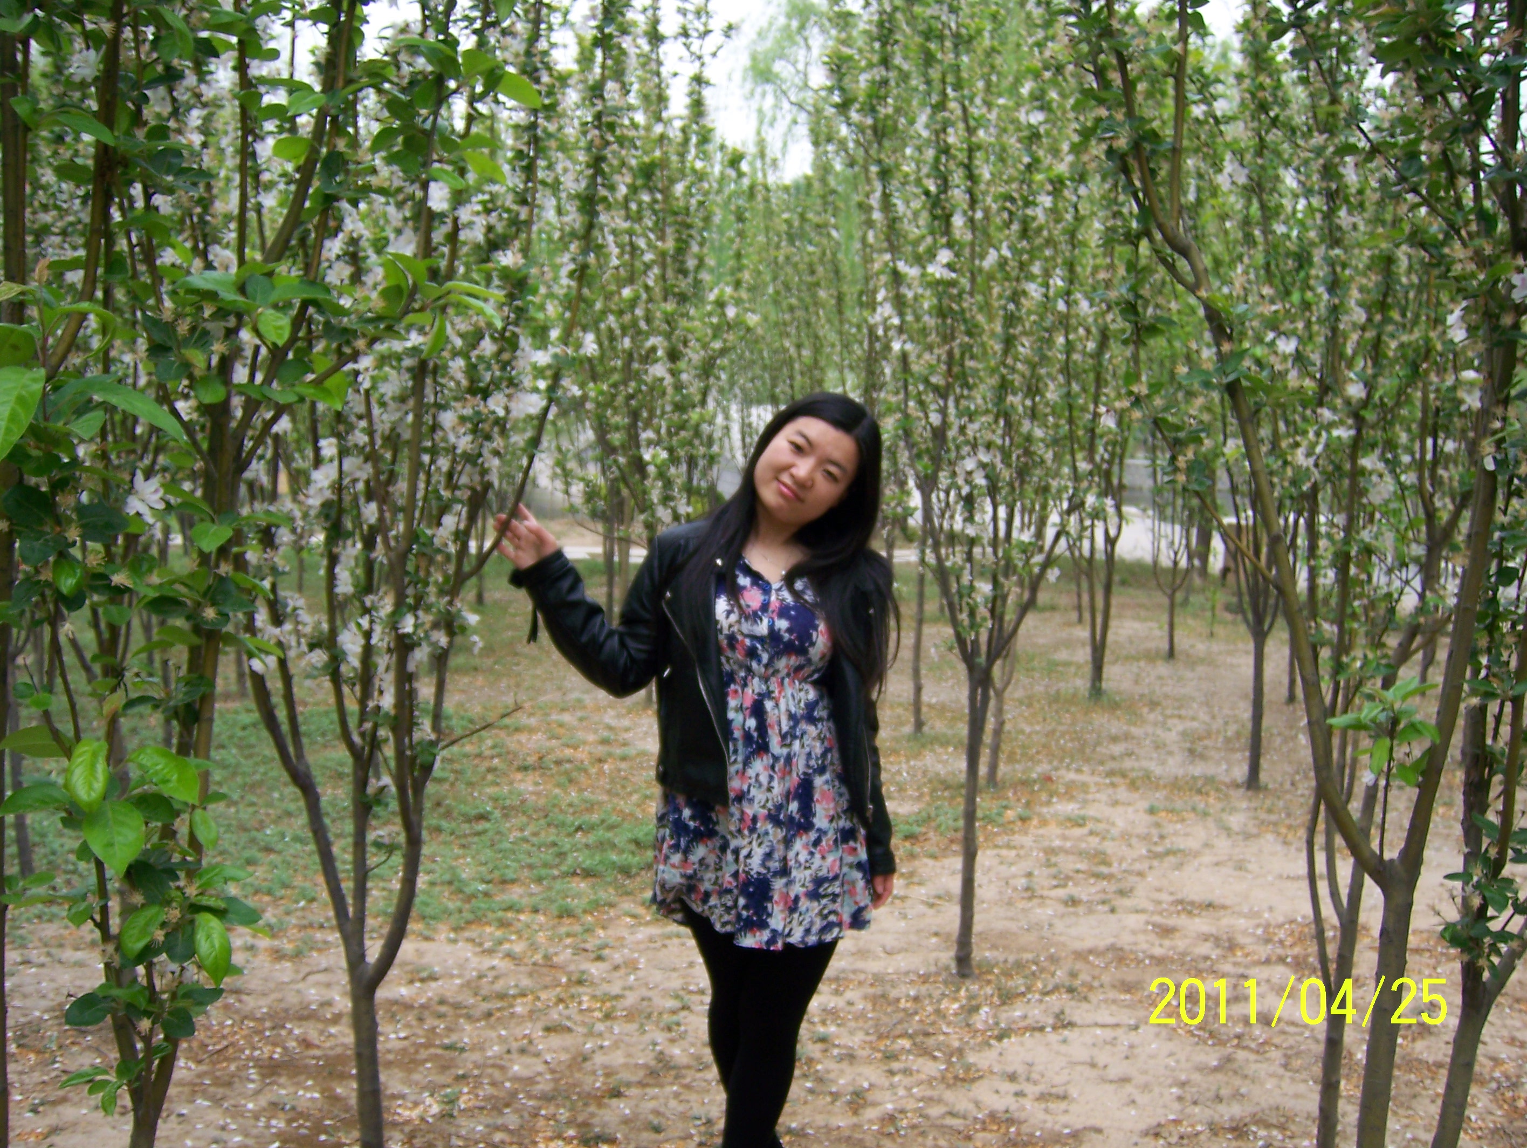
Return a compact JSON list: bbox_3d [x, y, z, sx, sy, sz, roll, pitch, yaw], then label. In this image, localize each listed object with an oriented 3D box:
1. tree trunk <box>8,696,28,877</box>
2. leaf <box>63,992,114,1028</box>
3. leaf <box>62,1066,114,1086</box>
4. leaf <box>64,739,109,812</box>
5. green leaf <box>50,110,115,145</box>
[{"bbox_3d":[-2.475,0.697,5.275,0.056,0.650,0.052,-2,4,0],"label":"tree trunk"},{"bbox_3d":[-0.688,0.444,1.620,0.048,0.037,0.030,0,2,0],"label":"leaf"},{"bbox_3d":[-0.690,0.512,1.620,0.051,0.020,0.025,0,2,0],"label":"leaf"},{"bbox_3d":[-0.767,0.228,1.800,0.050,0.083,0.030,-1,5,-23],"label":"leaf"},{"bbox_3d":[-0.685,-0.449,1.600,0.063,0.034,0.032,0,2,0],"label":"green leaf"}]

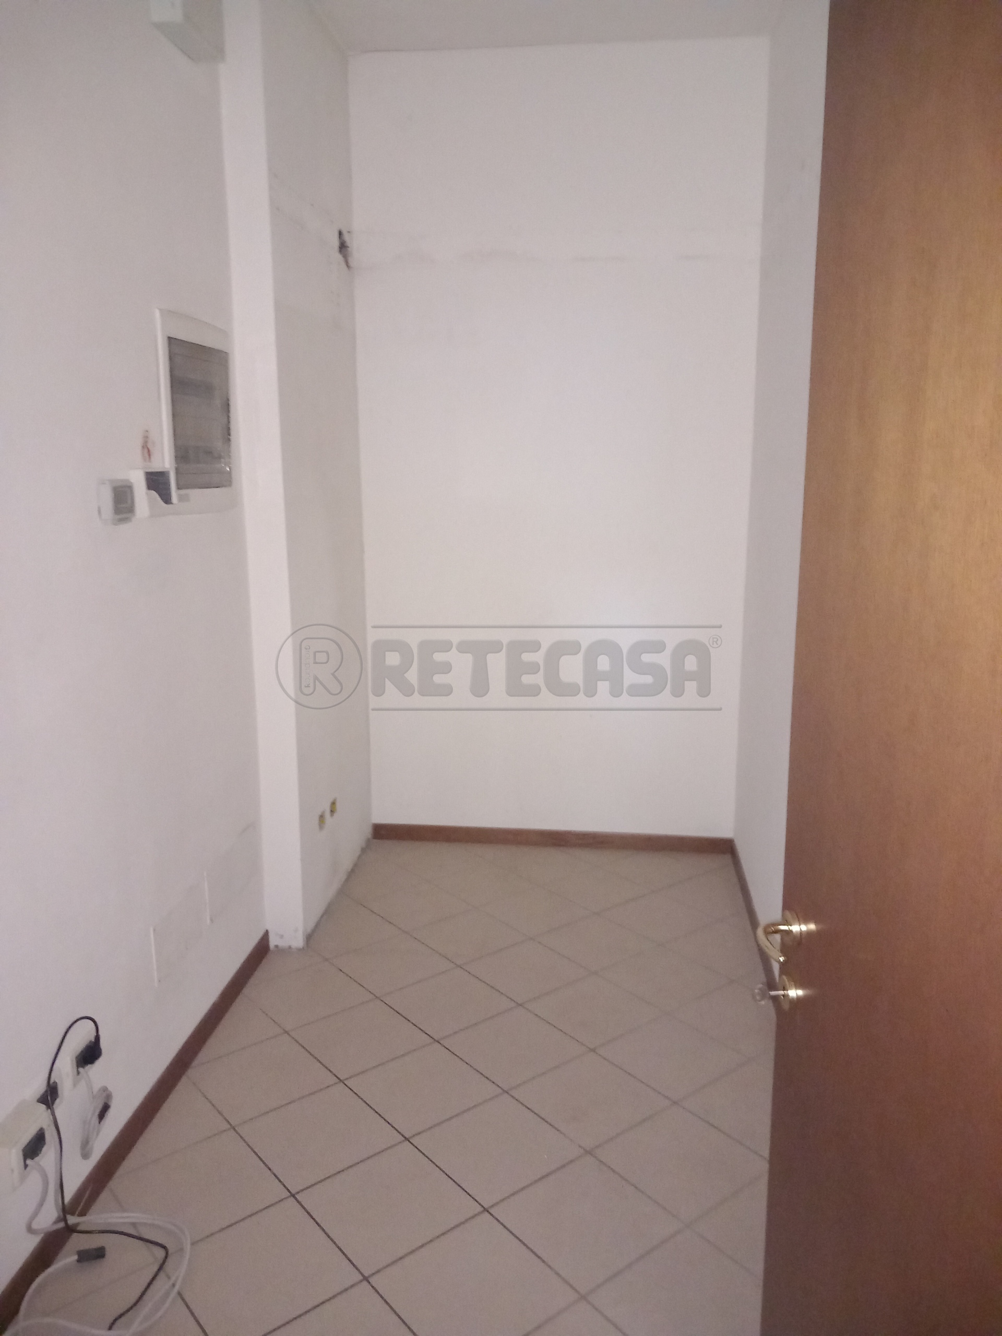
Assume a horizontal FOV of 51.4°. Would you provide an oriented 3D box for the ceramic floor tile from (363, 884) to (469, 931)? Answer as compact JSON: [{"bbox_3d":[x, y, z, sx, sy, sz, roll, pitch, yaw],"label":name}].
[{"bbox_3d":[-0.304,0.858,3.740,0.300,0.010,0.300,-9,15,-38],"label":"ceramic floor tile"}]

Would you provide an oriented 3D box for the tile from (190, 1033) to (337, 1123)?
[{"bbox_3d":[-0.625,1.075,2.733,0.300,0.010,0.300,-9,15,-38],"label":"tile"}]

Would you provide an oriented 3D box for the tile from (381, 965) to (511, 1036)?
[{"bbox_3d":[-0.157,0.993,3.095,0.300,0.010,0.300,-9,15,-38],"label":"tile"}]

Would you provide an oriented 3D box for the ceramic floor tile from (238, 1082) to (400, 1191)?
[{"bbox_3d":[-0.435,1.123,2.502,0.300,0.010,0.300,-9,15,-38],"label":"ceramic floor tile"}]

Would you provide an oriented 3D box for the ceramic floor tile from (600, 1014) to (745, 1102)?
[{"bbox_3d":[0.464,1.054,2.833,0.301,0.010,0.301,-9,15,-38],"label":"ceramic floor tile"}]

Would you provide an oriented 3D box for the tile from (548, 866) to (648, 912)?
[{"bbox_3d":[0.362,0.833,3.897,0.300,0.010,0.300,-9,15,-38],"label":"tile"}]

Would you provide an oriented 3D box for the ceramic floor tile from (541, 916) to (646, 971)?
[{"bbox_3d":[0.312,0.916,3.468,0.300,0.010,0.300,-9,15,-38],"label":"ceramic floor tile"}]

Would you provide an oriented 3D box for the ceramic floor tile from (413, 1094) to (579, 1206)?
[{"bbox_3d":[-0.010,1.128,2.450,0.300,0.010,0.300,-9,15,-38],"label":"ceramic floor tile"}]

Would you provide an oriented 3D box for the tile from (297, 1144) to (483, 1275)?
[{"bbox_3d":[-0.245,1.170,2.271,0.301,0.010,0.301,-9,15,-38],"label":"tile"}]

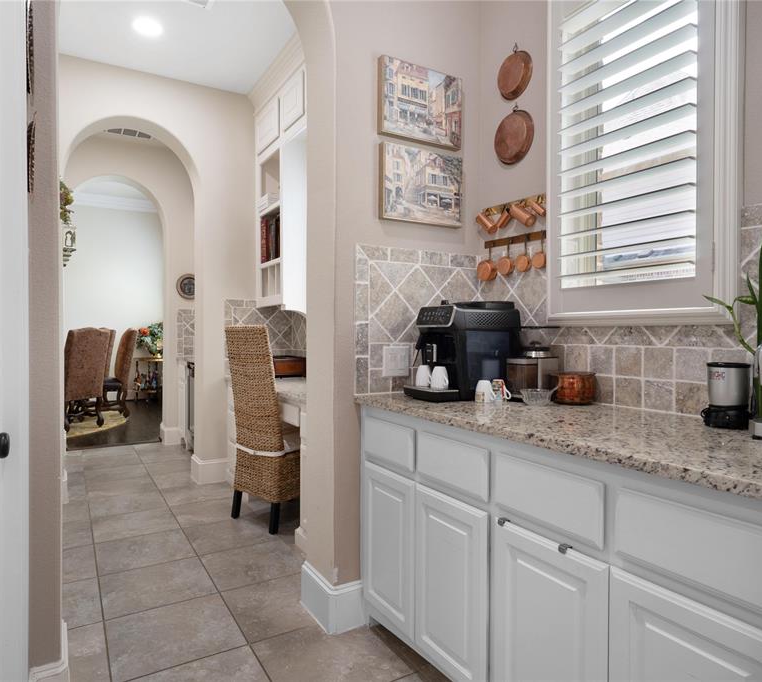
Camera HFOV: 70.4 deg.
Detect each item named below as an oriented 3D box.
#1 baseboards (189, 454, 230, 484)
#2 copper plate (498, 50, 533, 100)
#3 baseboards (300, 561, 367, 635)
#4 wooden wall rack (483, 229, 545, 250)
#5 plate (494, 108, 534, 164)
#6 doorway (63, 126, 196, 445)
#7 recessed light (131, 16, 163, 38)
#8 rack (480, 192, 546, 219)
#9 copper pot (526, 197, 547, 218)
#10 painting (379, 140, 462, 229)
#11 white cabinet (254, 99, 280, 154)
[{"bbox_3d":[-1.364,1.005,4.289,0.225,0.180,0.270,0,1,-30],"label":"baseboards"},{"bbox_3d":[0.546,-1.084,2.206,0.033,0.197,0.195,0,1,-30],"label":"copper plate"},{"bbox_3d":[-0.207,1.038,2.240,0.155,0.178,0.300,0,1,-30],"label":"baseboards"},{"bbox_3d":[0.544,-0.421,2.234,0.025,0.037,0.365,0,1,-30],"label":"wooden wall rack"},{"bbox_3d":[0.543,-0.834,2.211,0.035,0.225,0.220,0,1,-30],"label":"plate"},{"bbox_3d":[-1.826,-0.257,4.008,0.910,2.740,0.220,0,1,-30],"label":"doorway"},{"bbox_3d":[-1.452,-1.941,3.358,0.180,0.025,0.180,0,1,-30],"label":"recessed light"},{"bbox_3d":[0.542,-0.561,2.231,0.035,0.045,0.370,0,1,-30],"label":"rack"},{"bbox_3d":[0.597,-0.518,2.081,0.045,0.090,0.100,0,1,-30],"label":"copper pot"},{"bbox_3d":[0.176,-0.644,2.267,0.400,0.305,0.035,0,1,-30],"label":"painting"},{"bbox_3d":[-0.723,-1.603,4.121,0.290,0.310,0.540,0,1,-30],"label":"white cabinet"}]

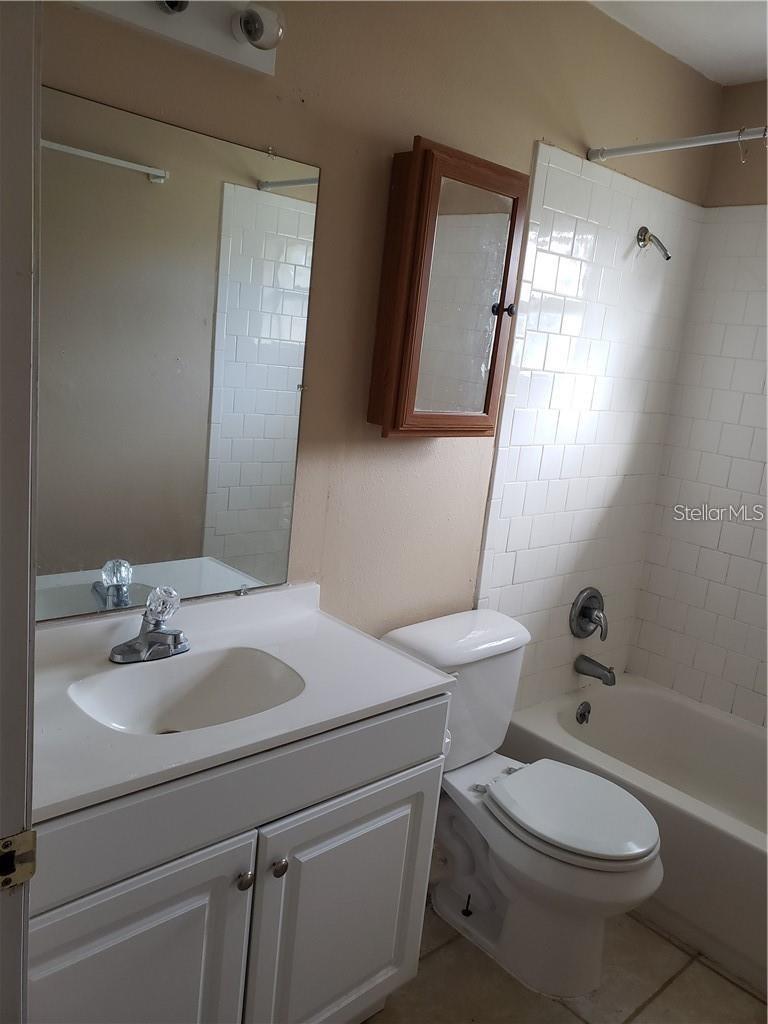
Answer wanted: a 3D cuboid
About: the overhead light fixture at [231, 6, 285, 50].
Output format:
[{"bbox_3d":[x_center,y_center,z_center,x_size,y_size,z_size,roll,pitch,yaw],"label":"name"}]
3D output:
[{"bbox_3d":[-0.230,-0.876,1.388,0.070,0.068,0.100,-5,15,-42],"label":"overhead light fixture"}]

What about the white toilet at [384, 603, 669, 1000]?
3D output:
[{"bbox_3d":[0.341,0.728,1.940,0.435,0.730,0.735,-5,15,-42],"label":"white toilet"}]

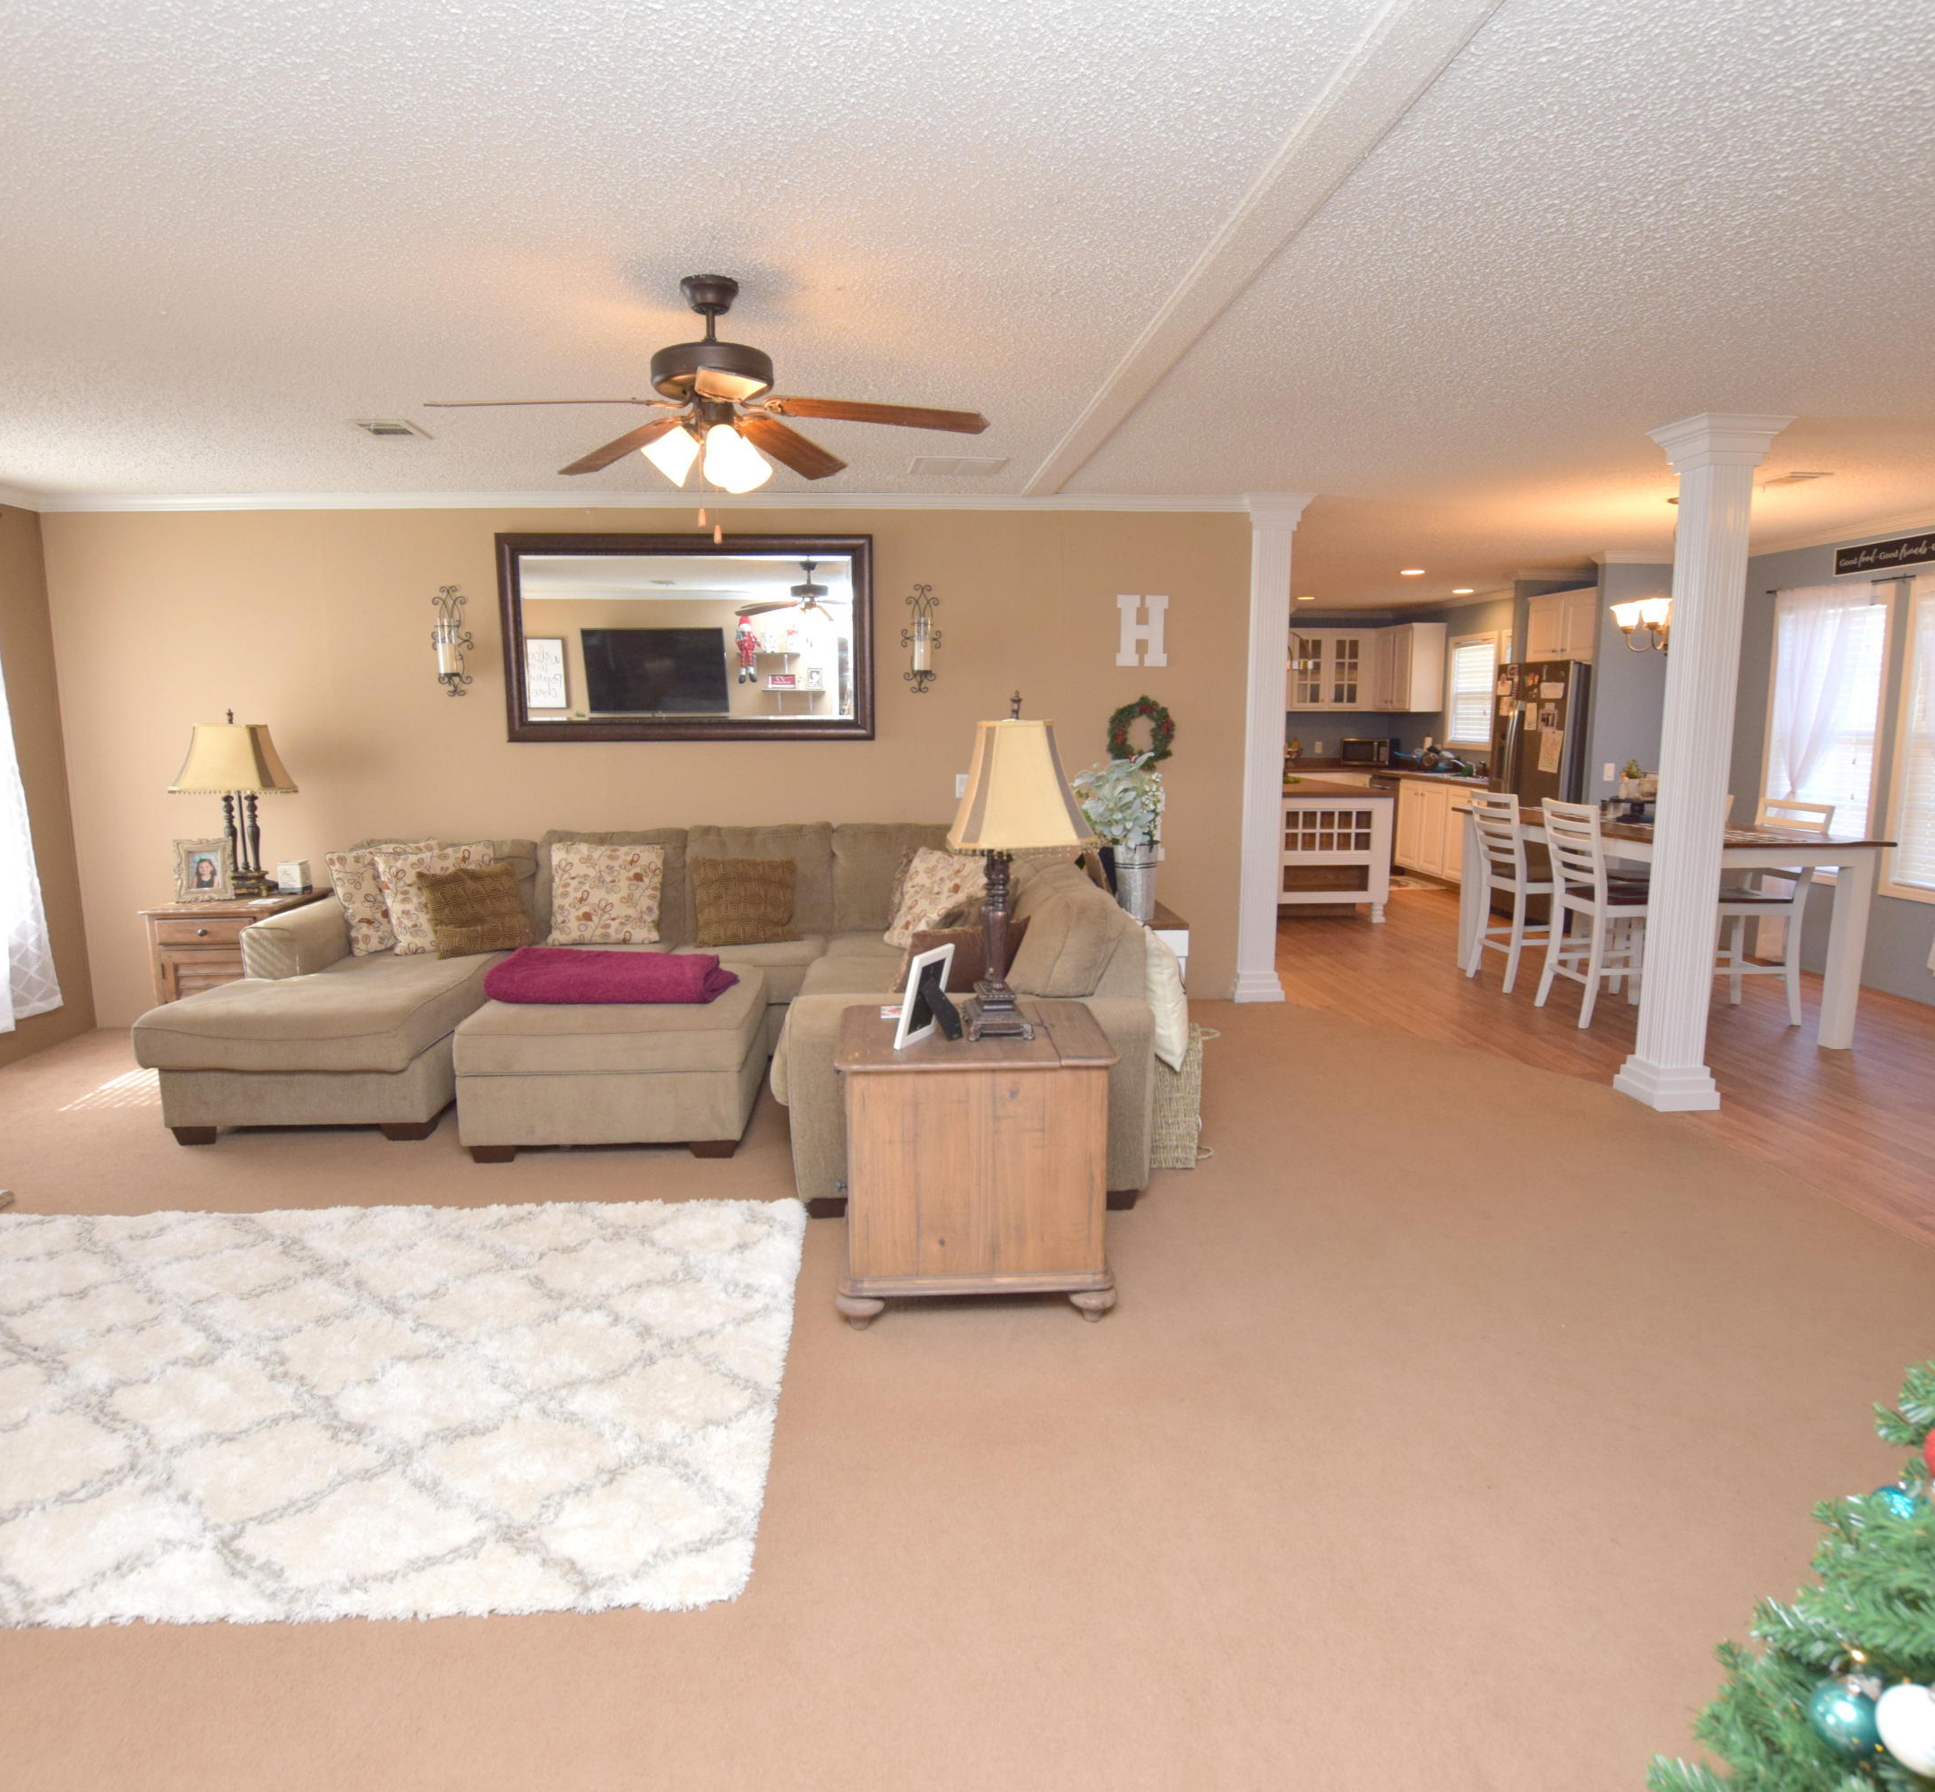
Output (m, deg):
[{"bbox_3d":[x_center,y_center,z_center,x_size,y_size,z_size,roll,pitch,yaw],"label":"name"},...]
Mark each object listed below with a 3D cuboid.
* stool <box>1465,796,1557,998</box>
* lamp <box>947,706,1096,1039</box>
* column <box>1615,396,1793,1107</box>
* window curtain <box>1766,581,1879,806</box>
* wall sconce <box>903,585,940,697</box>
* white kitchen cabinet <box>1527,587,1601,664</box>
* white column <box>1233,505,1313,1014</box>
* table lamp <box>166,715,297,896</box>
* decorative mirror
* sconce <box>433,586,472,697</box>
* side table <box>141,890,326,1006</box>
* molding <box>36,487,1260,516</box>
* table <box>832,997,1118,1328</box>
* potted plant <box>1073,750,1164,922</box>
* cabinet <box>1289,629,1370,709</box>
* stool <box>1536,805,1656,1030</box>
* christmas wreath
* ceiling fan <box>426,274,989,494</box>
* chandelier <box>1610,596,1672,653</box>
[{"bbox_3d":[2.946,-0.034,5.895,0.540,1.020,0.440,-1,9,-5],"label":"stool"},{"bbox_3d":[0.119,-0.070,2.736,0.350,0.810,0.390,-1,8,-5],"label":"lamp"},{"bbox_3d":[2.674,-0.441,4.139,0.285,2.455,0.285,-1,8,-5],"label":"column"},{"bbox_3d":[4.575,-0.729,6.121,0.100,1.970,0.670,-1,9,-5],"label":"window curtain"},{"bbox_3d":[-0.206,-1.199,5.195,0.175,0.520,0.120,-1,9,-5],"label":"wall sconce"},{"bbox_3d":[4.314,-1.821,7.734,0.420,0.470,0.880,-1,9,-5],"label":"white kitchen cabinet"},{"bbox_3d":[1.462,-0.684,5.553,0.360,2.445,0.300,-1,9,-5],"label":"white column"},{"bbox_3d":[-3.120,-0.399,4.727,0.480,0.790,0.390,-1,9,-5],"label":"table lamp"},{"bbox_3d":[-1.277,-1.182,5.128,1.690,0.935,0.060,-1,9,-5],"label":"decorative mirror"},{"bbox_3d":[-2.429,-1.208,5.291,0.185,0.520,0.130,-1,8,-5],"label":"sconce"},{"bbox_3d":[-3.287,0.353,5.158,0.600,0.660,0.620,-1,8,-5],"label":"side table"},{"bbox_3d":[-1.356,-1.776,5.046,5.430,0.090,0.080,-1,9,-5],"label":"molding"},{"bbox_3d":[0.011,0.663,2.842,0.665,0.680,0.520,-1,8,-4],"label":"table"},{"bbox_3d":[0.634,-0.250,4.718,0.397,0.708,0.350,-1,9,-5],"label":"potted plant"},{"bbox_3d":[3.486,-2.194,10.944,0.821,0.794,0.320,-1,9,-5],"label":"cabinet"},{"bbox_3d":[3.068,0.065,5.280,0.570,1.035,0.450,-1,9,-5],"label":"stool"},{"bbox_3d":[0.838,-0.789,5.404,0.340,0.350,0.075,-1,9,-5],"label":"christmas wreath"},{"bbox_3d":[-0.596,-1.186,2.619,1.280,0.500,1.250,-1,9,-5],"label":"ceiling fan"},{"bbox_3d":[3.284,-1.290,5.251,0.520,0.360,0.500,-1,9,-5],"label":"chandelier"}]

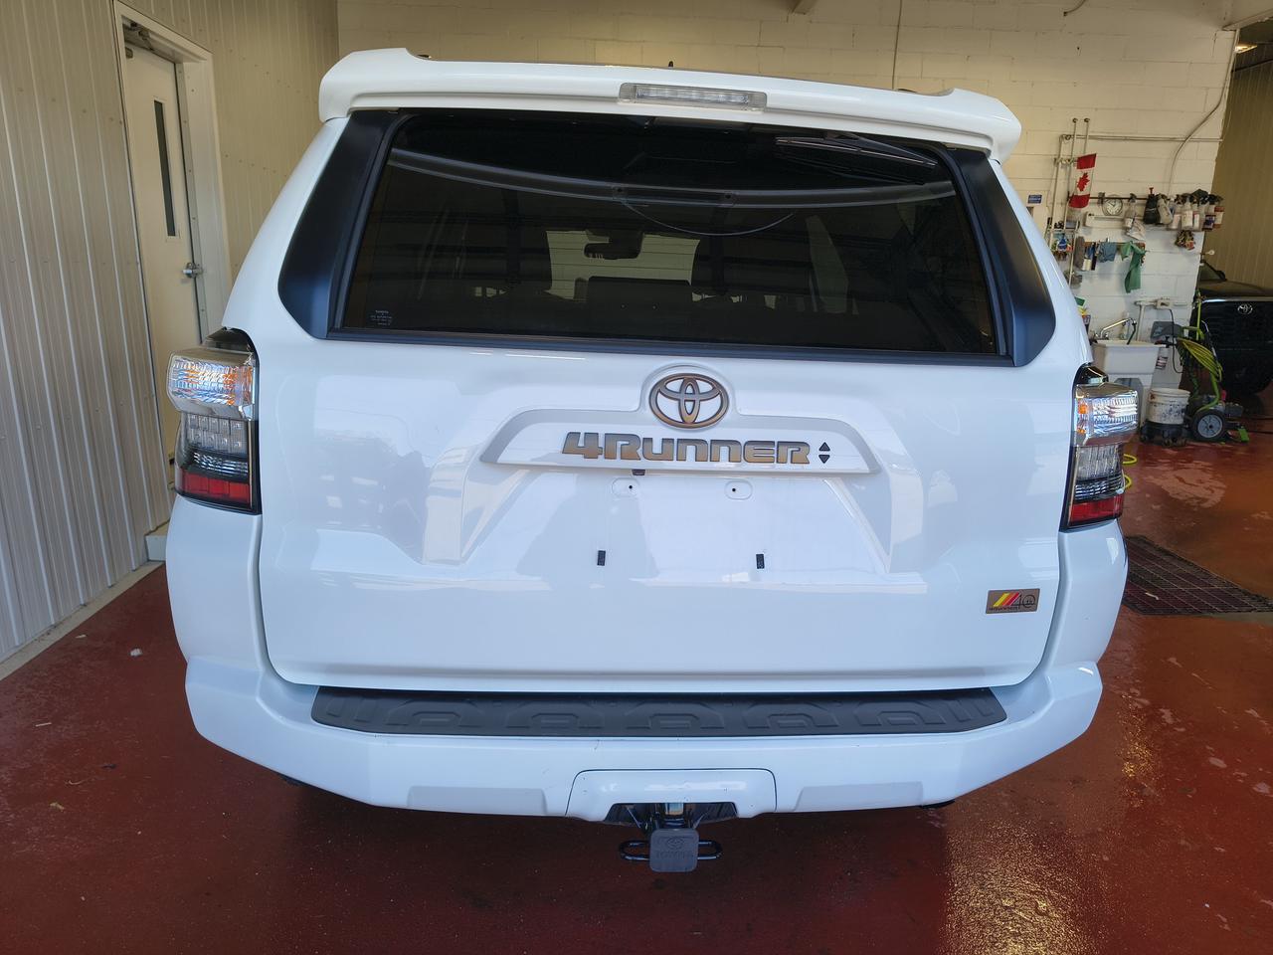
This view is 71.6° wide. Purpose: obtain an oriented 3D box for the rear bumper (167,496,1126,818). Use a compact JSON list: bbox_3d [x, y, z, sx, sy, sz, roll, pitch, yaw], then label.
[{"bbox_3d":[0.062,0.289,1.766,1.880,0.470,0.570,1,14,-6],"label":"rear bumper"}]

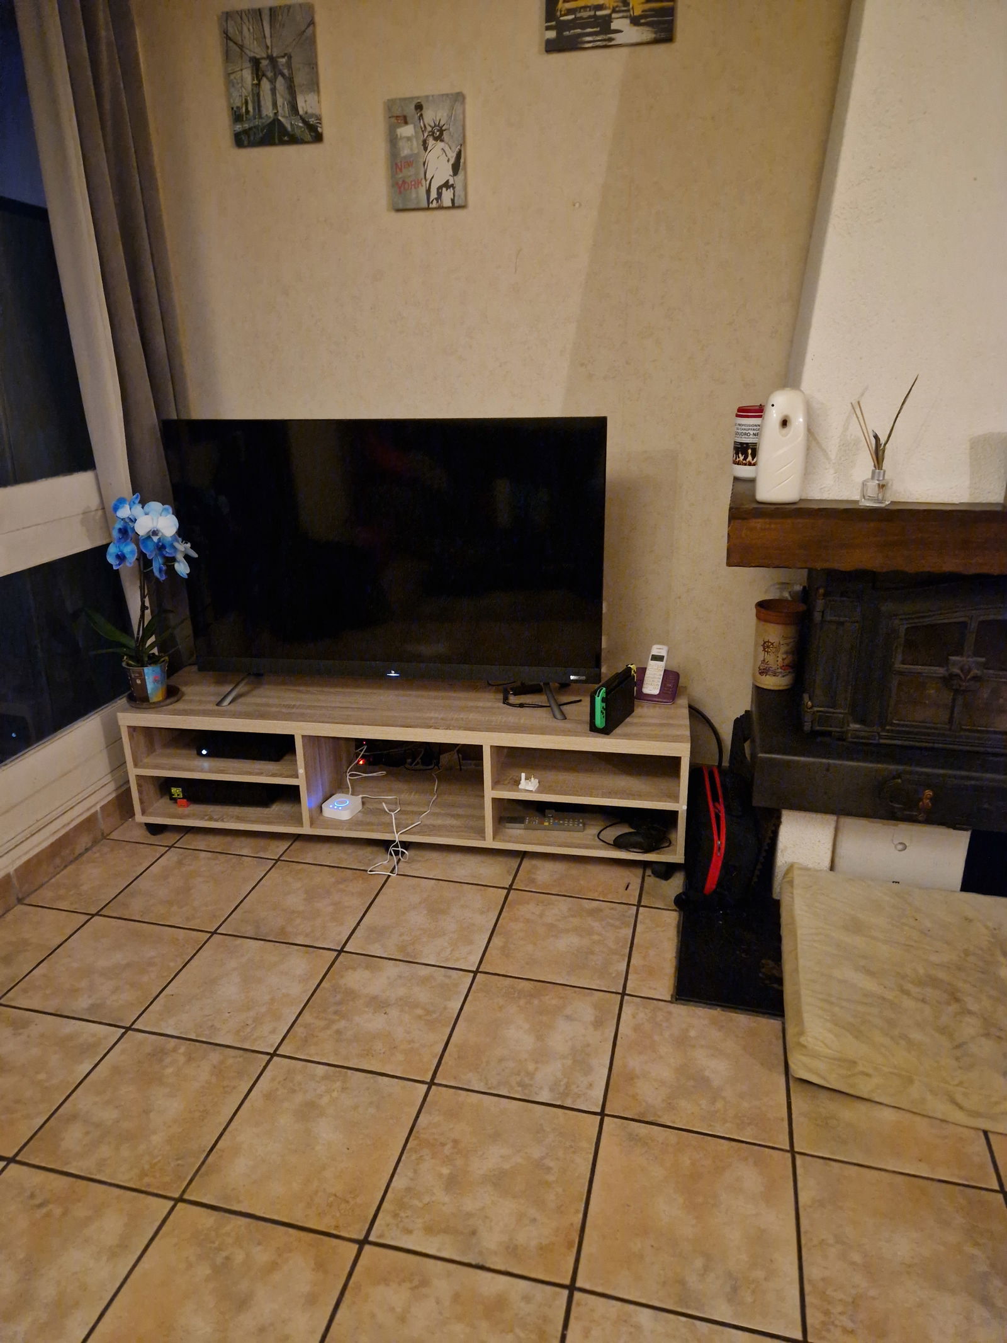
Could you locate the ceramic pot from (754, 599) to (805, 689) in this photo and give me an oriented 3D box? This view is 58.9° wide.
[{"bbox_3d":[0.772,-0.075,2.508,0.136,0.227,0.136,4,21,13],"label":"ceramic pot"}]

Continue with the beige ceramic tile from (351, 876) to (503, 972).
[{"bbox_3d":[-0.186,0.634,2.267,0.333,0.010,0.333,4,21,13],"label":"beige ceramic tile"}]

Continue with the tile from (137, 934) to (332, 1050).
[{"bbox_3d":[-0.598,0.726,2.036,0.333,0.010,0.333,4,21,13],"label":"tile"}]

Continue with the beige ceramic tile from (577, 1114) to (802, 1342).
[{"bbox_3d":[0.310,0.900,1.472,0.333,0.010,0.333,4,21,14],"label":"beige ceramic tile"}]

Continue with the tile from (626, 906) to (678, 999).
[{"bbox_3d":[0.364,0.672,2.143,0.100,0.010,0.333,4,21,13],"label":"tile"}]

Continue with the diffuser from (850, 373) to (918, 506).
[{"bbox_3d":[0.718,-0.447,1.728,0.115,0.243,0.075,3,21,11],"label":"diffuser"}]

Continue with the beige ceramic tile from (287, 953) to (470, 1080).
[{"bbox_3d":[-0.267,0.749,1.957,0.333,0.010,0.333,4,21,13],"label":"beige ceramic tile"}]

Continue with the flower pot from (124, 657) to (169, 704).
[{"bbox_3d":[-1.031,0.028,2.591,0.122,0.100,0.122,-1,20,0],"label":"flower pot"}]

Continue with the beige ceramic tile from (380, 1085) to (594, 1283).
[{"bbox_3d":[-0.018,0.887,1.569,0.333,0.010,0.333,4,21,13],"label":"beige ceramic tile"}]

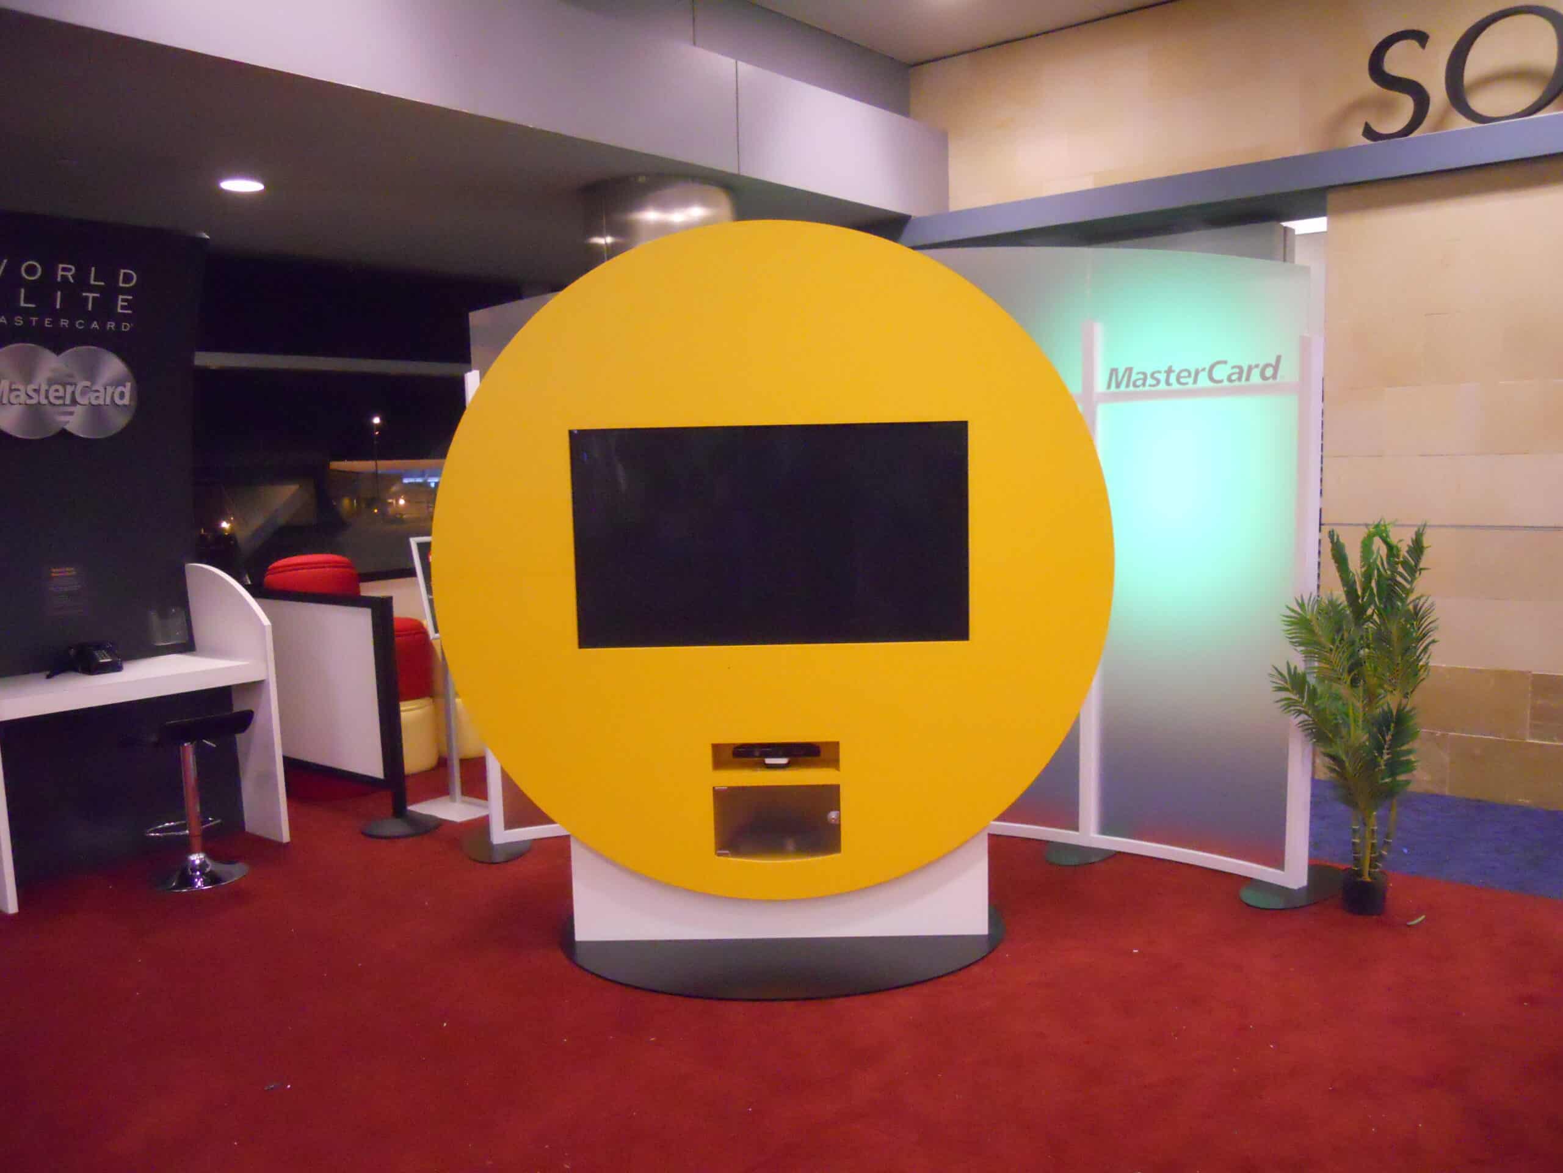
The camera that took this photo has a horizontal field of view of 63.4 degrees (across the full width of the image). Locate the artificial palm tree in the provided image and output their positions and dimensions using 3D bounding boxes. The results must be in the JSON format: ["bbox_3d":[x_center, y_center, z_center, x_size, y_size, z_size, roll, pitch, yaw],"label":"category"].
[{"bbox_3d":[1.902,0.437,4.194,0.530,1.310,0.480,-1,8,0],"label":"artificial palm tree"}]

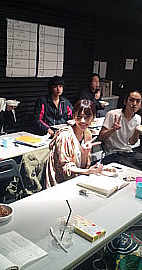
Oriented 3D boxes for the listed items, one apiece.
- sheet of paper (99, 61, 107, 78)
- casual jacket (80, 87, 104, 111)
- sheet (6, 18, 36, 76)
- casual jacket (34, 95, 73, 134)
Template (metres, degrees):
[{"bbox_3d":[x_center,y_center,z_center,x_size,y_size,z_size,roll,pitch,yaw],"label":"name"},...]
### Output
[{"bbox_3d":[0.655,-1.299,5.813,0.008,0.300,0.212,15,18,39],"label":"sheet of paper"},{"bbox_3d":[0.317,-0.428,4.639,0.370,0.590,0.450,13,17,34],"label":"casual jacket"},{"bbox_3d":[-0.771,-1.363,4.674,0.010,0.852,0.598,16,19,40],"label":"sheet"},{"bbox_3d":[-0.223,-0.277,4.041,0.530,0.590,0.380,-4,16,-26],"label":"casual jacket"}]

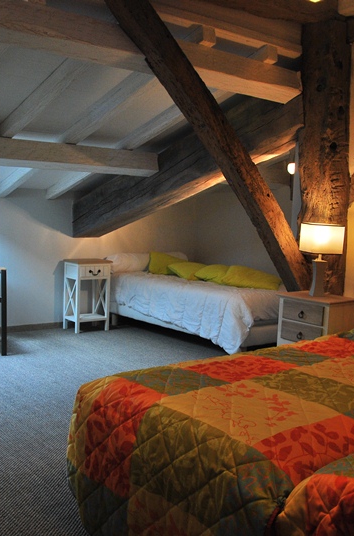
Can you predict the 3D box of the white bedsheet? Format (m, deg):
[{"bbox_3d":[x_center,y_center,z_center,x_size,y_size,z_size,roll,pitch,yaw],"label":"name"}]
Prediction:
[{"bbox_3d":[0.280,0.335,5.416,1.000,0.500,1.820,-2,6,-37],"label":"white bedsheet"}]

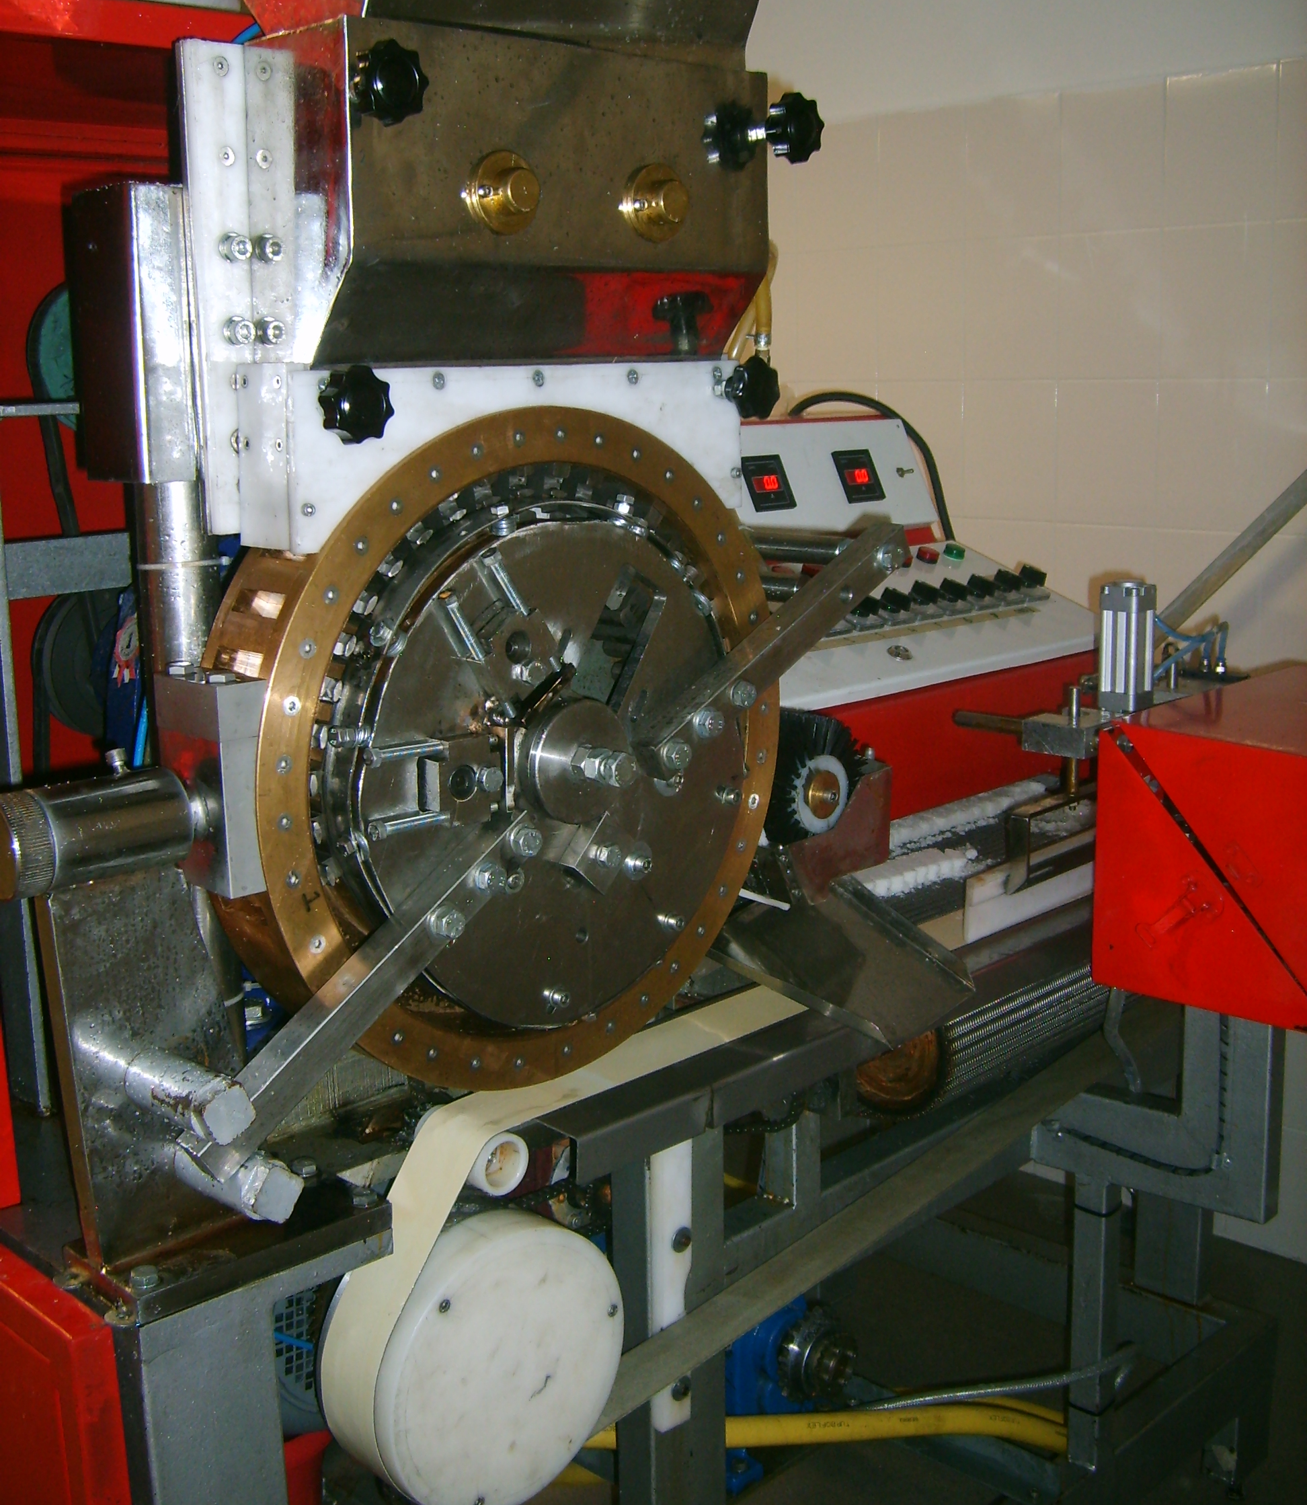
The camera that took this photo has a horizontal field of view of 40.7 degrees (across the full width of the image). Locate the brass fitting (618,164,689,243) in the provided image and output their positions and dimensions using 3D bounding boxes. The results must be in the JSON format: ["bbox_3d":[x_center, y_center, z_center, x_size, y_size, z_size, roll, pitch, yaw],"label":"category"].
[{"bbox_3d":[0.004,-0.390,1.250,0.052,0.052,0.031,-13,17,-42],"label":"brass fitting"}]

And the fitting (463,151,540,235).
[{"bbox_3d":[-0.095,-0.368,1.159,0.052,0.052,0.031,-13,17,-42],"label":"fitting"}]

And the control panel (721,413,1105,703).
[{"bbox_3d":[0.175,-0.264,2.234,0.741,0.294,0.512,-13,17,-42],"label":"control panel"}]

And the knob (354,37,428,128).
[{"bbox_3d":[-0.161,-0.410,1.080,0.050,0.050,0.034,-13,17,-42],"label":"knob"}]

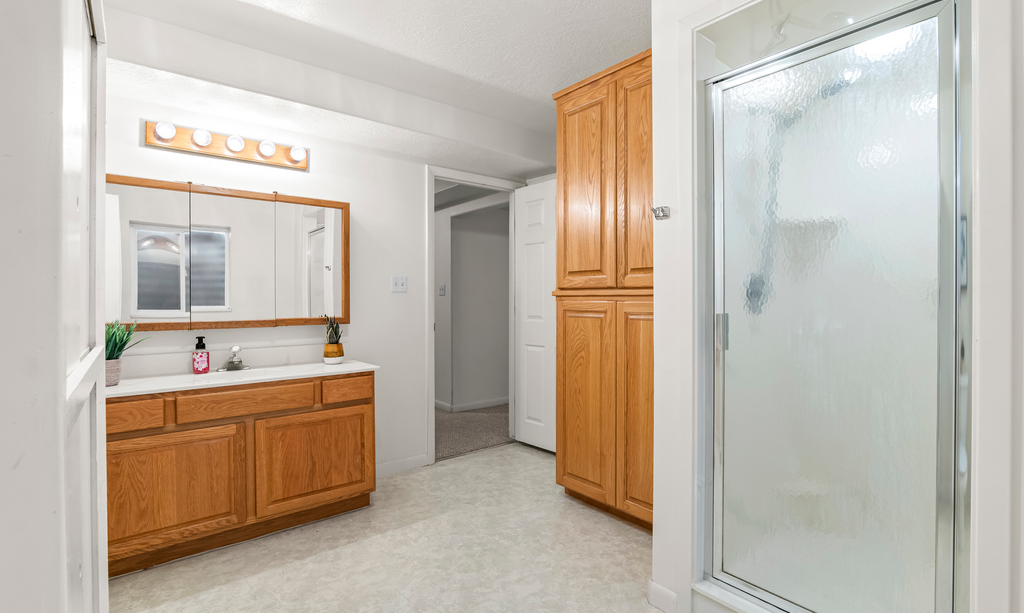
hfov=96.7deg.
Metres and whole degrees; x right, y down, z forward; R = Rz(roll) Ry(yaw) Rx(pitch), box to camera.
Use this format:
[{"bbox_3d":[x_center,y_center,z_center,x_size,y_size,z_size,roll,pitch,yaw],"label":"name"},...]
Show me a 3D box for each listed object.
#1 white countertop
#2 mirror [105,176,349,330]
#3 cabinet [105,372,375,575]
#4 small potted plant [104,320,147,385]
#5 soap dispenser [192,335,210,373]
[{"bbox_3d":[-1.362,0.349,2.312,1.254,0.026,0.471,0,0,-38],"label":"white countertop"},{"bbox_3d":[-1.493,-0.249,2.443,1.210,0.729,0.098,0,0,-38],"label":"mirror"},{"bbox_3d":[-1.367,0.748,2.317,1.203,0.777,0.460,0,0,-38],"label":"cabinet"},{"bbox_3d":[-1.746,0.198,1.972,0.250,0.280,0.250,0,0,-38],"label":"small potted plant"},{"bbox_3d":[-1.558,0.244,2.281,0.068,0.185,0.055,0,0,-38],"label":"soap dispenser"}]

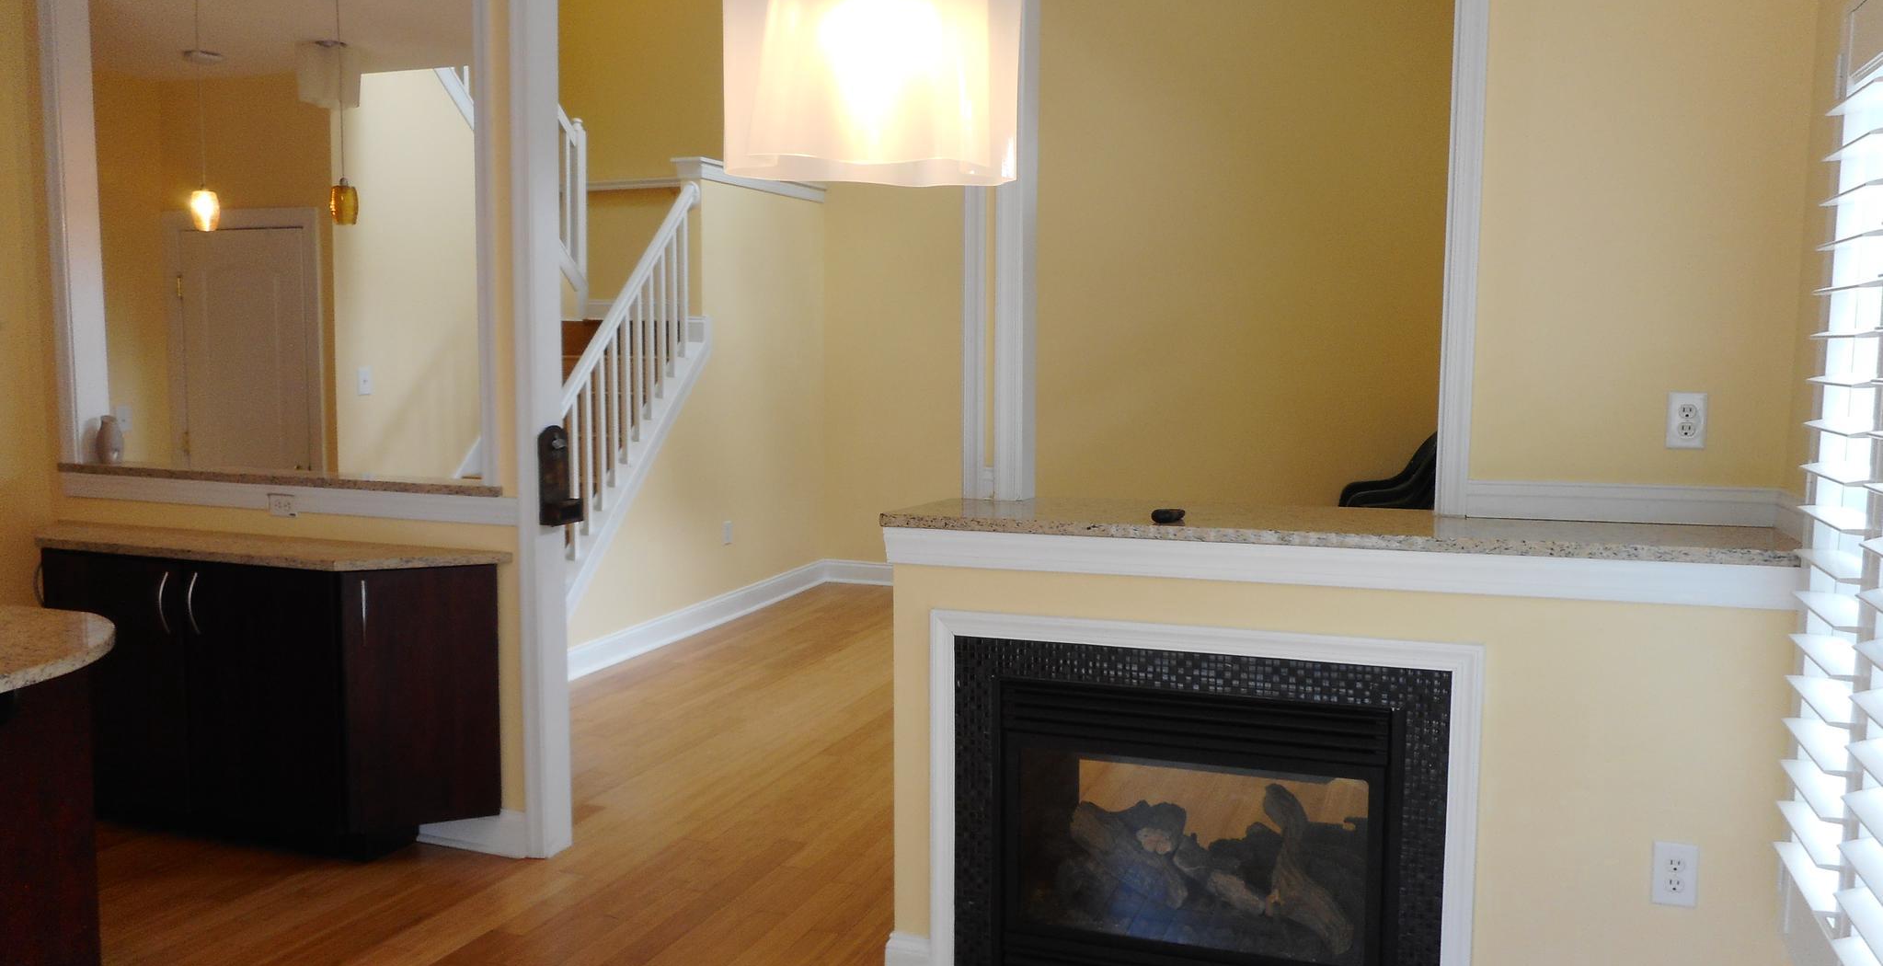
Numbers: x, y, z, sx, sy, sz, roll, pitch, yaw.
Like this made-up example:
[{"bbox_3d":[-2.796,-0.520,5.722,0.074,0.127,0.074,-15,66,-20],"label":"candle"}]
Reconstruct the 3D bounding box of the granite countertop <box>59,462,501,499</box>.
[{"bbox_3d":[-2.036,-0.016,4.253,1.710,0.031,0.210,2,5,18],"label":"granite countertop"}]

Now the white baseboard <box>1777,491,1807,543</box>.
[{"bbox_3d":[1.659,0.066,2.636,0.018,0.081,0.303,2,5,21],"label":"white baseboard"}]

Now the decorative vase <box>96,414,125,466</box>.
[{"bbox_3d":[-2.740,-0.137,4.480,0.085,0.165,0.085,2,5,18],"label":"decorative vase"}]

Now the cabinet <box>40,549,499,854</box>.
[{"bbox_3d":[-2.164,0.648,4.148,1.766,0.868,0.300,2,5,21],"label":"cabinet"}]

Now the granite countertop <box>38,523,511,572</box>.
[{"bbox_3d":[-2.129,0.197,4.068,1.760,0.032,0.330,2,5,18],"label":"granite countertop"}]

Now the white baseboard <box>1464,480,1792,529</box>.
[{"bbox_3d":[1.429,0.044,2.887,0.589,0.081,0.018,2,5,21],"label":"white baseboard"}]

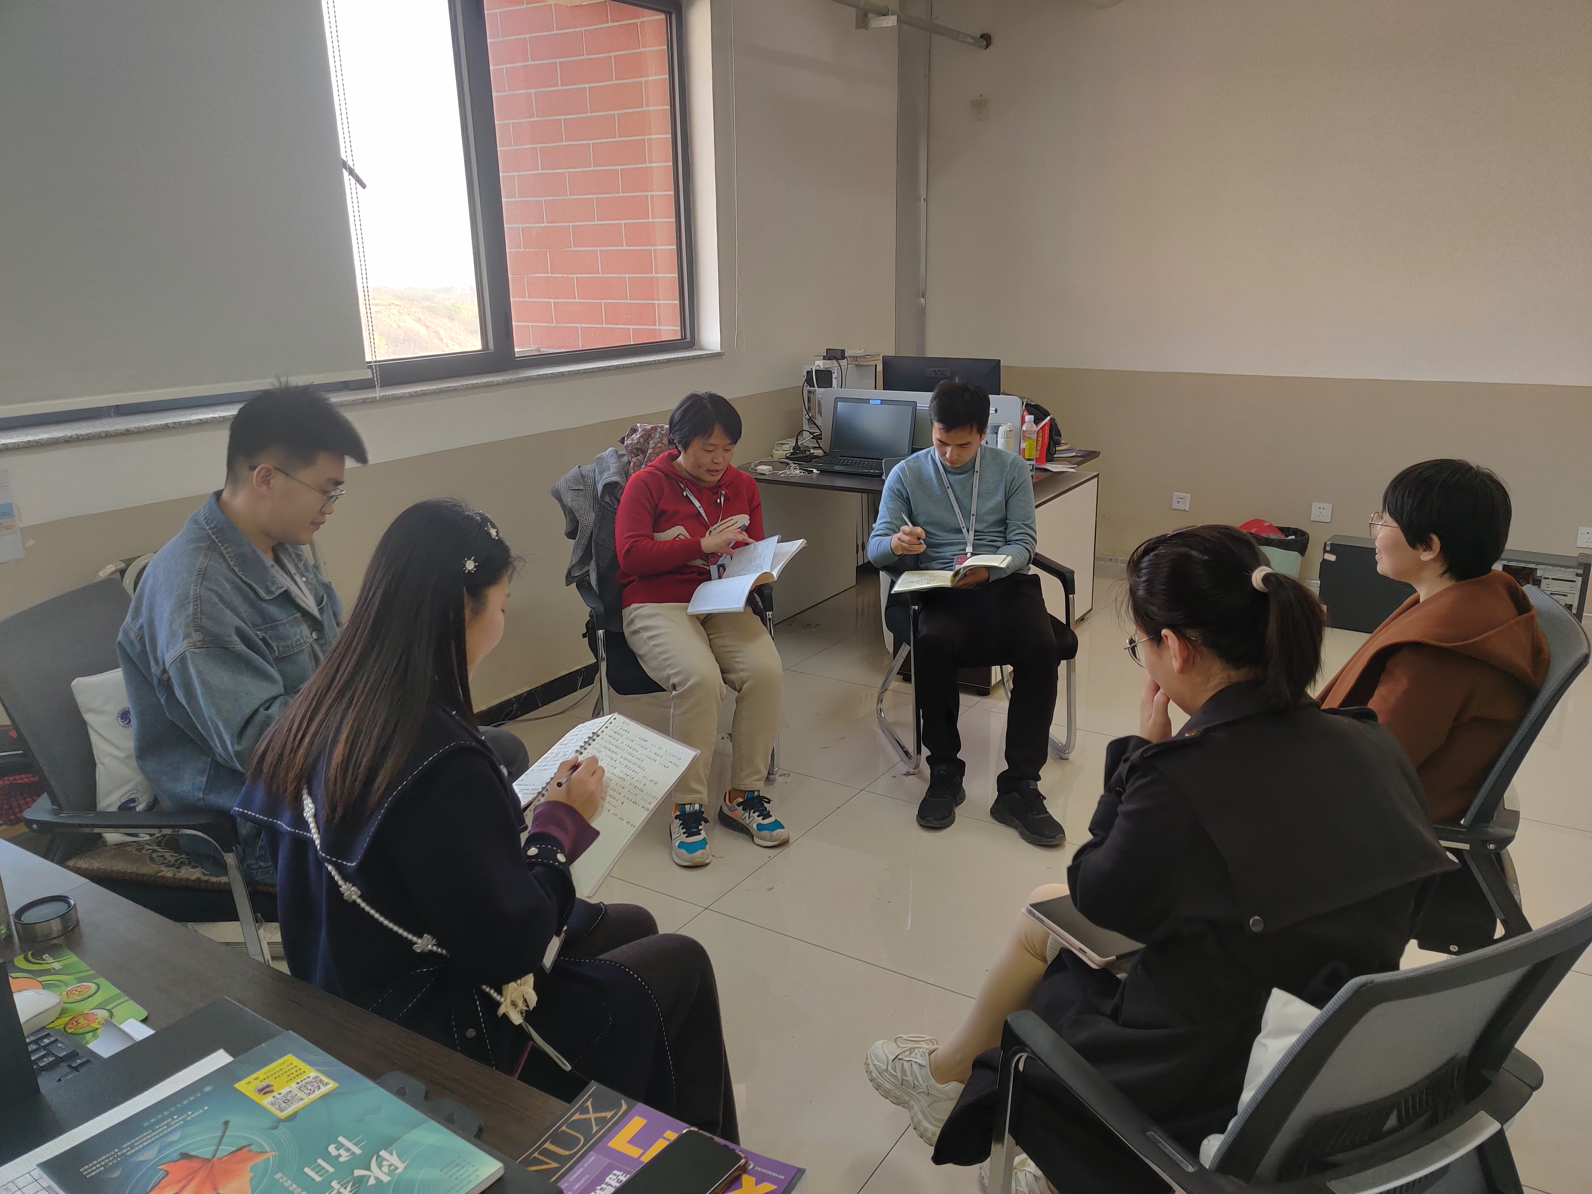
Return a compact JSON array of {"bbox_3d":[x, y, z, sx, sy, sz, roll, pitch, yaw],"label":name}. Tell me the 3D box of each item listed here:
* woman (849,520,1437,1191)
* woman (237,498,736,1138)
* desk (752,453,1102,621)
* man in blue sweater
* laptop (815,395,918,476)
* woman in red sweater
[{"bbox_3d":[0.511,0.489,1.870,0.530,1.260,0.870,-8,18,-22],"label":"woman"},{"bbox_3d":[-0.454,0.482,1.930,0.750,1.270,0.530,-13,20,-35],"label":"woman"},{"bbox_3d":[0.465,-0.179,5.024,1.220,0.750,1.280,9,19,31],"label":"desk"},{"bbox_3d":[0.497,-0.007,3.683,0.550,1.180,0.940,-4,17,-9],"label":"man in blue sweater"},{"bbox_3d":[0.238,-0.648,4.858,0.365,0.250,0.310,8,19,27],"label":"laptop"},{"bbox_3d":[-0.253,0.032,3.595,0.490,1.180,0.820,-7,18,-19],"label":"woman in red sweater"}]

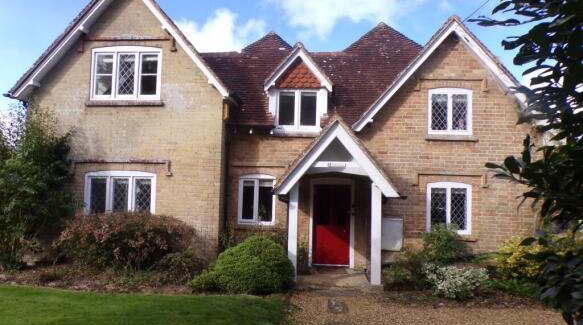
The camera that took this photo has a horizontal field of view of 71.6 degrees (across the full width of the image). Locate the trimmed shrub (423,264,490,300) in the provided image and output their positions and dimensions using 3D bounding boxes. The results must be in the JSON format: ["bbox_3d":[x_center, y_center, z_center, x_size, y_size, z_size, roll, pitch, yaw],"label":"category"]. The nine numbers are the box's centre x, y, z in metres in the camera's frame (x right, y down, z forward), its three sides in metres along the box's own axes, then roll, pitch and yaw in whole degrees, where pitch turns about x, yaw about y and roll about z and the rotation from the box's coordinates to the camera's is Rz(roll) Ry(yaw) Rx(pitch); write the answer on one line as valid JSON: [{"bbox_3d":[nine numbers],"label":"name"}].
[{"bbox_3d":[3.000,2.112,7.349,1.141,0.581,0.800,1,-3,6],"label":"trimmed shrub"}]

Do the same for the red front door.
[{"bbox_3d":[0.907,1.399,9.107,0.837,1.803,0.070,1,-3,6],"label":"red front door"}]

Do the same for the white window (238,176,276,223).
[{"bbox_3d":[-0.788,0.854,9.264,0.861,1.151,0.100,1,-3,6],"label":"white window"}]

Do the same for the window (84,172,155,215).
[{"bbox_3d":[-3.709,0.769,8.833,1.607,1.158,0.100,1,-3,6],"label":"window"}]

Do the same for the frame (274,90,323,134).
[{"bbox_3d":[0.165,-1.163,9.243,1.096,1.021,0.100,1,-3,6],"label":"frame"}]

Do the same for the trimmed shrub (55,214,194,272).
[{"bbox_3d":[-3.234,1.576,7.951,2.545,1.179,1.150,1,-3,6],"label":"trimmed shrub"}]

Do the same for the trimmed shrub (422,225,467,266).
[{"bbox_3d":[3.107,1.836,8.209,0.876,1.146,0.800,1,-3,6],"label":"trimmed shrub"}]

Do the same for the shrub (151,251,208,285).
[{"bbox_3d":[-2.148,1.961,7.710,1.084,0.559,0.750,1,-3,6],"label":"shrub"}]

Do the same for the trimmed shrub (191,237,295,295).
[{"bbox_3d":[-0.878,1.850,7.598,1.806,0.910,1.300,1,-3,6],"label":"trimmed shrub"}]

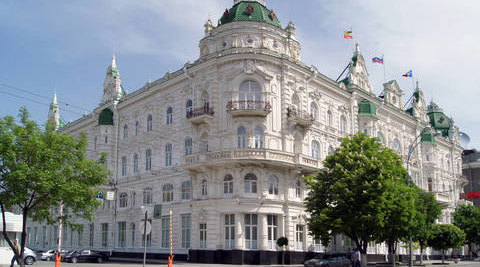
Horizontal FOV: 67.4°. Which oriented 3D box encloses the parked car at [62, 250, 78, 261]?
[{"bbox_3d":[-22.154,15.985,47.000,1.780,1.460,4.400,-13,-20,39],"label":"parked car"}]

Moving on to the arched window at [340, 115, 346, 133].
[{"bbox_3d":[13.300,-1.240,46.130,1.150,2.300,0.300,11,-18,-38],"label":"arched window"}]

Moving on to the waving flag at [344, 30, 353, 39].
[{"bbox_3d":[16.799,-15.328,55.677,1.350,1.100,0.300,2,-9,-14],"label":"waving flag"}]

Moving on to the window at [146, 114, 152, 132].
[{"bbox_3d":[-11.470,-1.270,45.720,1.150,2.300,0.300,-12,-18,39],"label":"window"}]

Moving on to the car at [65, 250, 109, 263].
[{"bbox_3d":[-17.169,13.807,40.300,4.450,1.430,1.750,11,-20,-32],"label":"car"}]

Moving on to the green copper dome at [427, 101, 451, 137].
[{"bbox_3d":[47.794,-3.482,86.365,4.400,7.800,4.400,0,-17,0],"label":"green copper dome"}]

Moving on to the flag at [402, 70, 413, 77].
[{"bbox_3d":[30.861,-11.043,66.302,1.612,1.180,0.400,2,-14,-5],"label":"flag"}]

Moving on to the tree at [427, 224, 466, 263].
[{"bbox_3d":[22.525,12.145,39.417,4.200,4.500,4.100,-3,-10,20],"label":"tree"}]

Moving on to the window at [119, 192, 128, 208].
[{"bbox_3d":[-16.449,9.472,50.993,1.850,2.250,0.300,-15,-23,40],"label":"window"}]

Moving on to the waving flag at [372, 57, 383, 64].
[{"bbox_3d":[23.258,-12.355,60.662,1.657,1.283,0.400,2,-14,-5],"label":"waving flag"}]

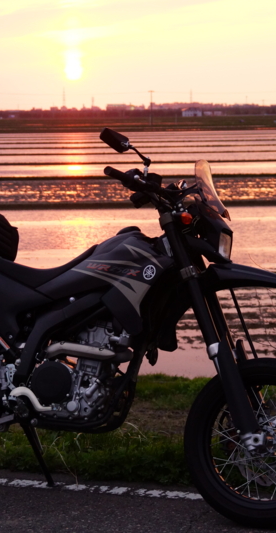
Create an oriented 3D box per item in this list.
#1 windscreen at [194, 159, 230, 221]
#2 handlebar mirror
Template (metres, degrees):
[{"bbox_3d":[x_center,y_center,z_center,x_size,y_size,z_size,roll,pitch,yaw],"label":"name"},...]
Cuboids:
[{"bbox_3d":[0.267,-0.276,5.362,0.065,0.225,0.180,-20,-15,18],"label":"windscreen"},{"bbox_3d":[-0.080,-0.438,5.177,0.030,0.058,0.115,10,-9,42],"label":"handlebar mirror"}]

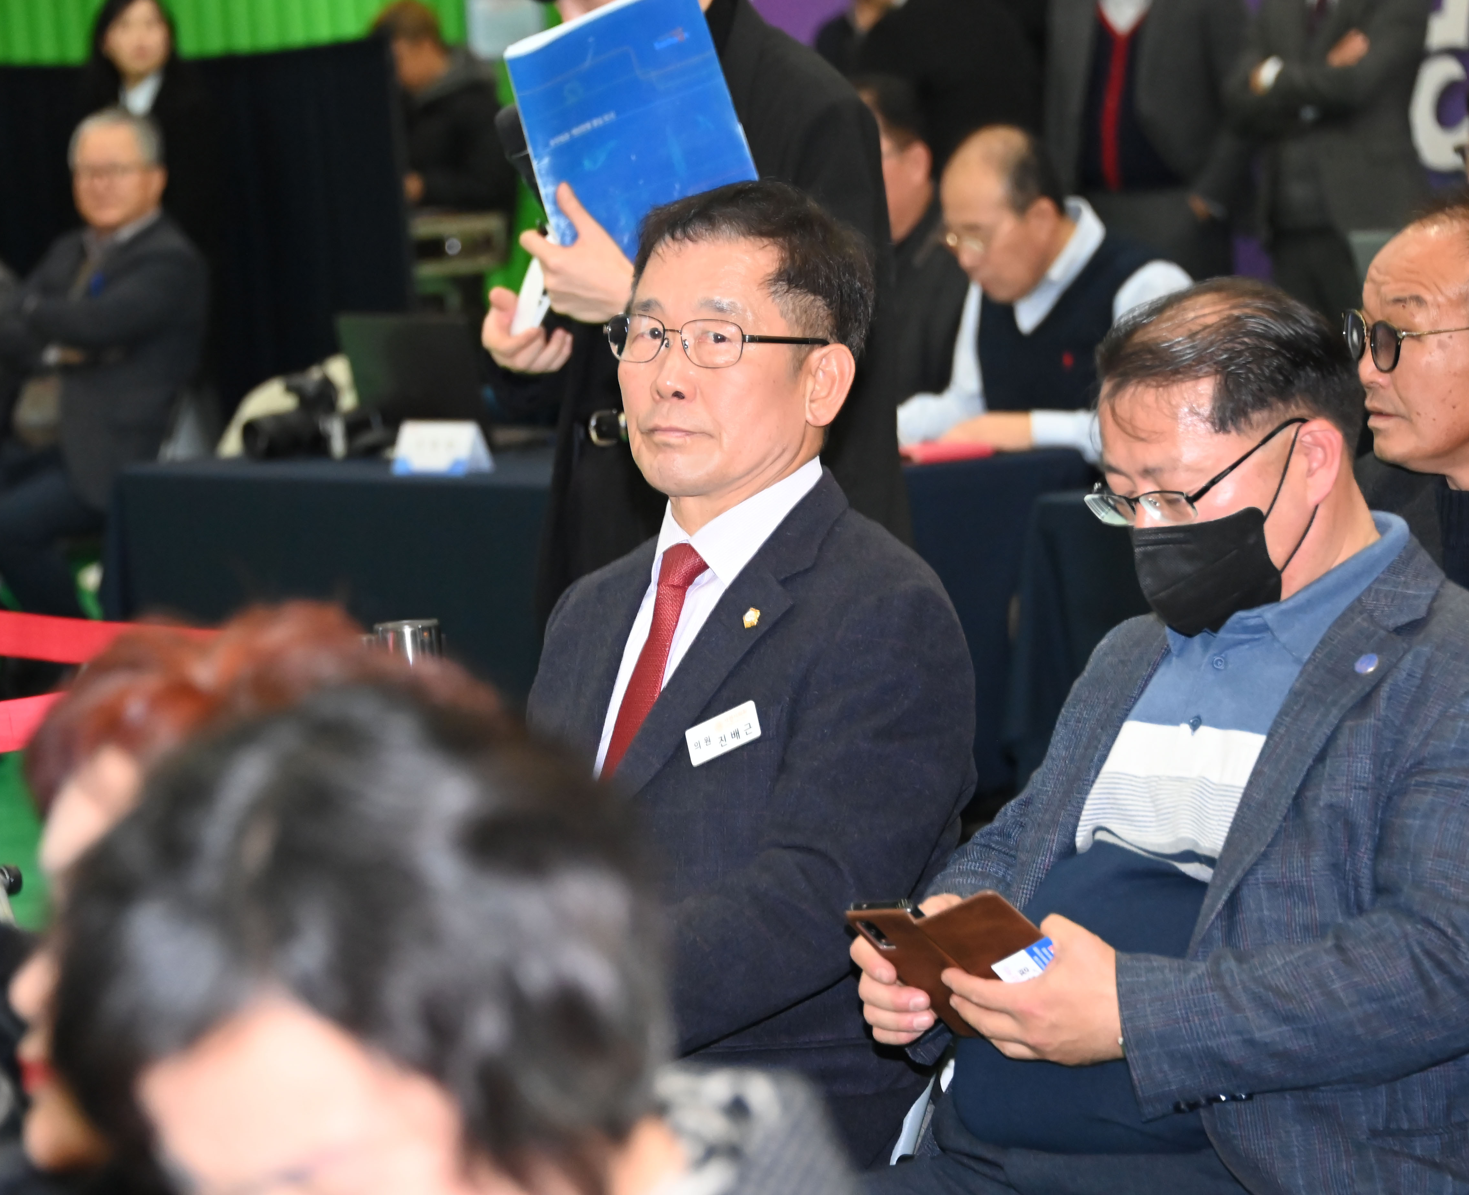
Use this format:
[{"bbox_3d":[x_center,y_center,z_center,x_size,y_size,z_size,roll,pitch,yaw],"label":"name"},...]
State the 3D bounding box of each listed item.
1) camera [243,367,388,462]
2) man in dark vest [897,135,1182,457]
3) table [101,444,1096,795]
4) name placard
[{"bbox_3d":[-0.690,-0.296,11.100,0.210,0.145,0.150,-6,6,-36],"label":"camera"},{"bbox_3d":[0.472,-0.080,10.180,0.530,1.270,0.740,2,6,41],"label":"man in dark vest"},{"bbox_3d":[-0.236,0.167,10.747,0.700,0.750,1.520,-7,6,-40],"label":"table"},{"bbox_3d":[-0.460,-0.233,10.650,0.070,0.086,0.185,-7,6,-40],"label":"name placard"}]

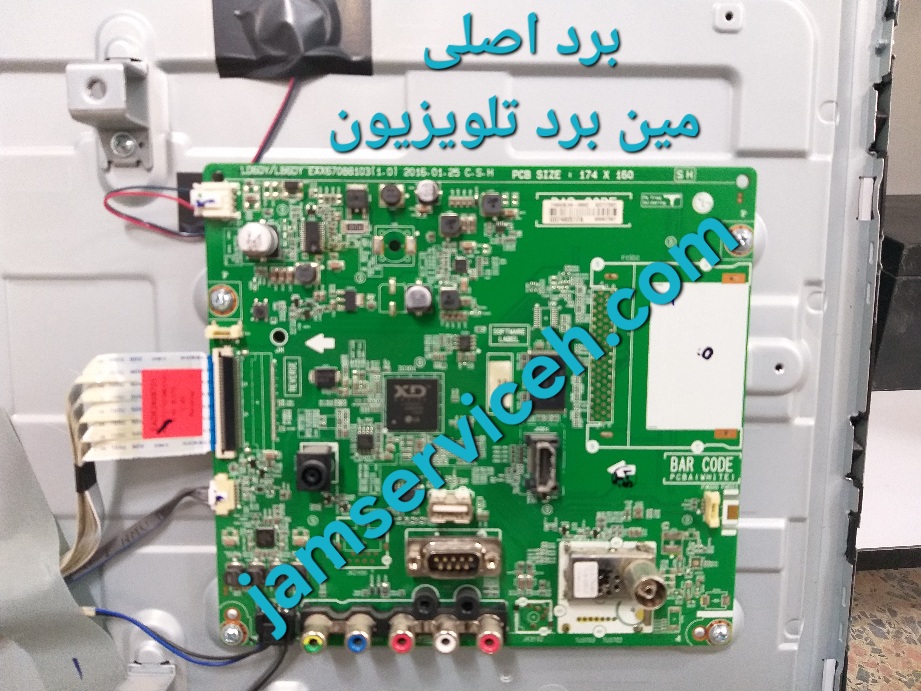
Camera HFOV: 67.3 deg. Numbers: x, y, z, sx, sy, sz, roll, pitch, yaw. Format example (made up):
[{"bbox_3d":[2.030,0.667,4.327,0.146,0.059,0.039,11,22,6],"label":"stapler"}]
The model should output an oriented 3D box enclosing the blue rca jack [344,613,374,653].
[{"bbox_3d":[-0.033,0.094,0.225,0.009,0.009,0.010,0,7,0],"label":"blue rca jack"}]

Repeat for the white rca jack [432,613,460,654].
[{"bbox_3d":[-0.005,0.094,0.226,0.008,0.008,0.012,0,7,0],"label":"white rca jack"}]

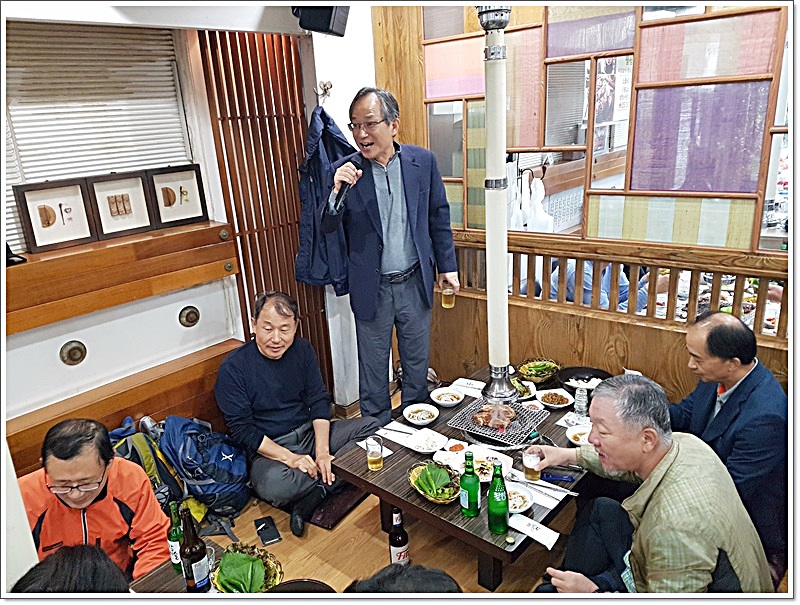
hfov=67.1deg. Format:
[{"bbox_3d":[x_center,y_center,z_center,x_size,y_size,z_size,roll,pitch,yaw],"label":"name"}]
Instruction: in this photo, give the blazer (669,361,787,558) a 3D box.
[{"bbox_3d":[1.167,0.512,2.072,0.500,0.620,0.540,4,19,22],"label":"blazer"}]

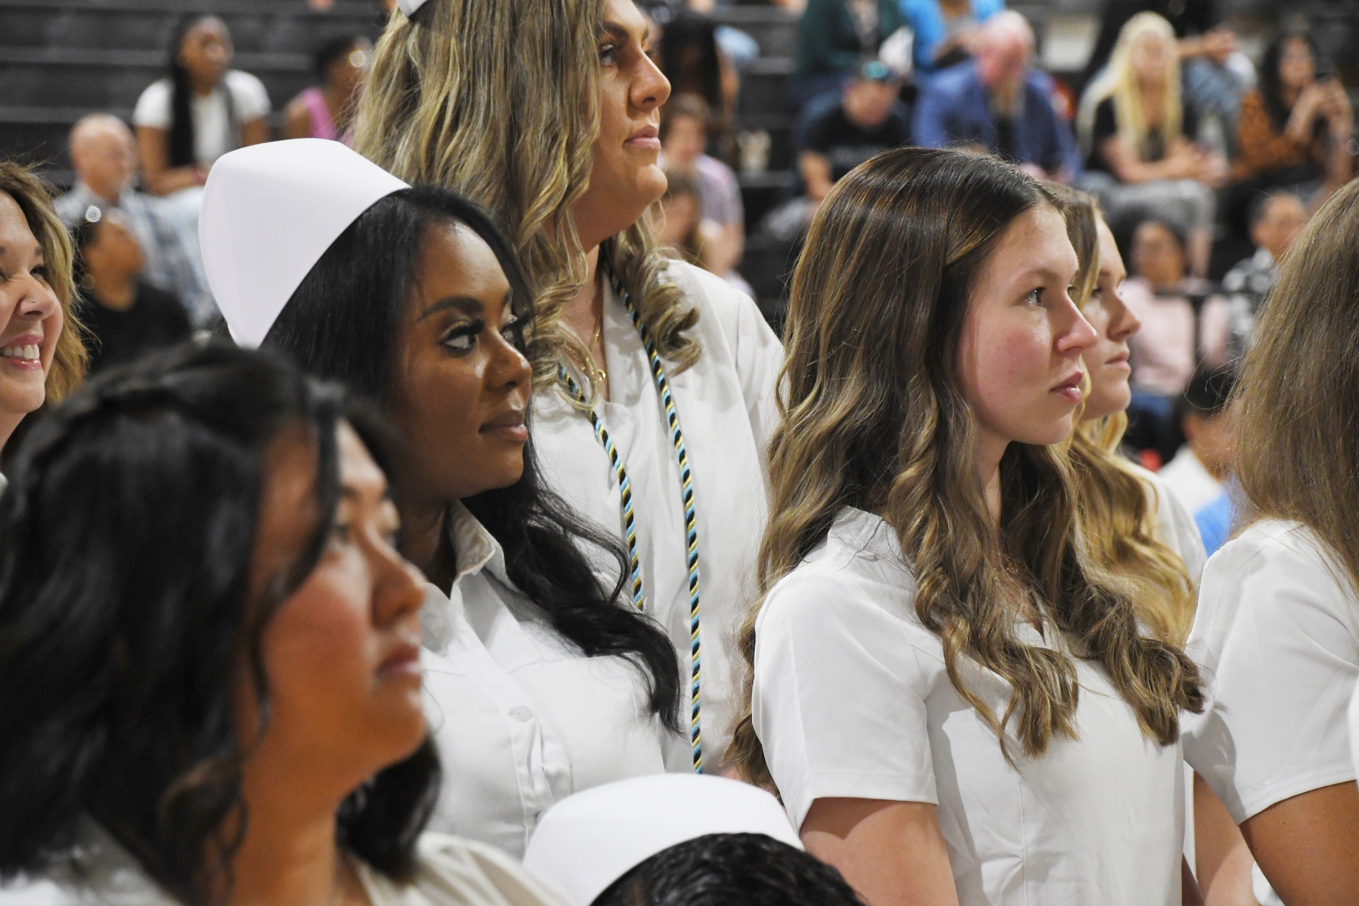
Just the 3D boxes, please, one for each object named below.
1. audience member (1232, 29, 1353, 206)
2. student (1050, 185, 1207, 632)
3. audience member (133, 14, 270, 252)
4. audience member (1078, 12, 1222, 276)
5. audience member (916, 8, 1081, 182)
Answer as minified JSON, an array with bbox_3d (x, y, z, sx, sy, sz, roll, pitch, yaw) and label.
[{"bbox_3d":[1.878,-0.777,17.400,0.480,1.050,0.680,0,2,6],"label":"audience member"},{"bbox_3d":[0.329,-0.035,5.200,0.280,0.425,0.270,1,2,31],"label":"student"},{"bbox_3d":[-1.447,-0.792,17.200,0.480,1.080,0.720,0,2,-12],"label":"audience member"},{"bbox_3d":[1.431,-0.799,17.200,0.500,1.080,0.720,-1,2,-20],"label":"audience member"},{"bbox_3d":[0.957,-0.794,17.100,0.560,1.080,0.750,0,2,-6],"label":"audience member"}]

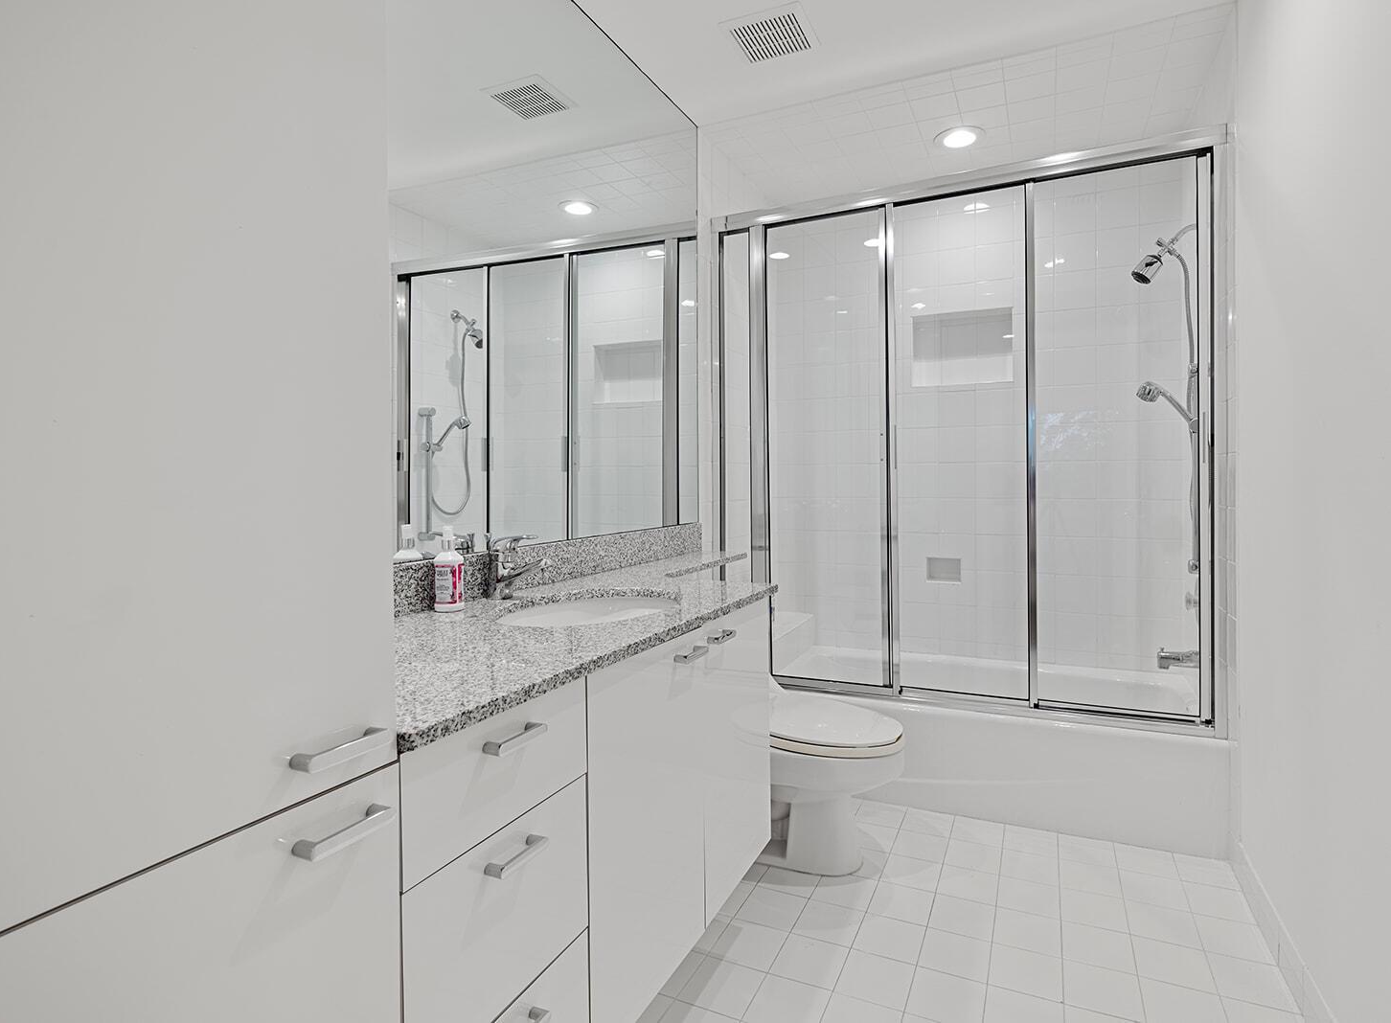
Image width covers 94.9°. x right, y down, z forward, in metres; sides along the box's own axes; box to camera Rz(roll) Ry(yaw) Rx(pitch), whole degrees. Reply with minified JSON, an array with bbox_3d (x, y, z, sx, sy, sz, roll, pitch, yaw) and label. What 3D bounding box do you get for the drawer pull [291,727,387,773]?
[{"bbox_3d":[-0.348,0.235,0.629,0.031,0.017,0.088,0,2,27],"label":"drawer pull"}]

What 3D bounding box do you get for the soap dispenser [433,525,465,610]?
[{"bbox_3d":[-0.542,0.126,1.404,0.065,0.187,0.058,-1,2,-3],"label":"soap dispenser"}]

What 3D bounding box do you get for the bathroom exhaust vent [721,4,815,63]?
[{"bbox_3d":[0.226,-1.441,1.931,0.240,0.020,0.220,0,2,27],"label":"bathroom exhaust vent"}]

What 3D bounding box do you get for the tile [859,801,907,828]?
[{"bbox_3d":[0.666,1.093,2.299,0.156,0.010,0.156,0,2,27],"label":"tile"}]

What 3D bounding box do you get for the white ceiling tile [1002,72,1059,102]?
[{"bbox_3d":[1.165,-1.470,2.215,0.156,0.010,0.156,0,2,27],"label":"white ceiling tile"}]

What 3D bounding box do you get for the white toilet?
[{"bbox_3d":[0.306,0.797,2.193,0.740,0.600,0.385,0,2,27],"label":"white toilet"}]

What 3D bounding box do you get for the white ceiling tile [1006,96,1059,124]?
[{"bbox_3d":[1.216,-1.450,2.308,0.156,0.010,0.156,0,2,27],"label":"white ceiling tile"}]

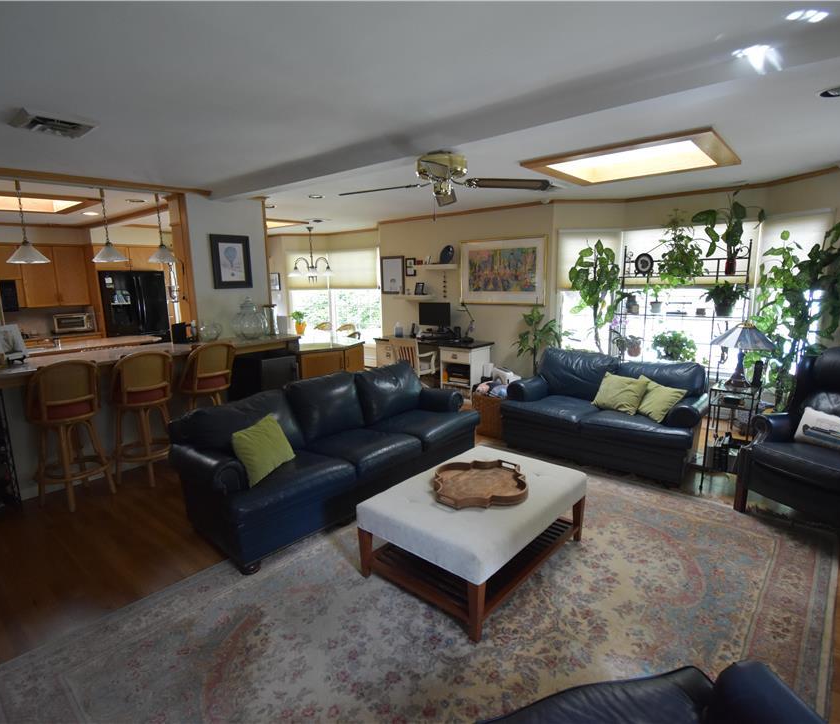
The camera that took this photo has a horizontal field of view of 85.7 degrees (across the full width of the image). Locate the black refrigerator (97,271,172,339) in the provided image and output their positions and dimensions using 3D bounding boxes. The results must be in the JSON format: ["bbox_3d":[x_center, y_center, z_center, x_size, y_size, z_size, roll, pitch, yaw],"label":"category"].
[{"bbox_3d":[-4.638,-0.562,7.286,0.750,1.780,0.900,9,14,41],"label":"black refrigerator"}]

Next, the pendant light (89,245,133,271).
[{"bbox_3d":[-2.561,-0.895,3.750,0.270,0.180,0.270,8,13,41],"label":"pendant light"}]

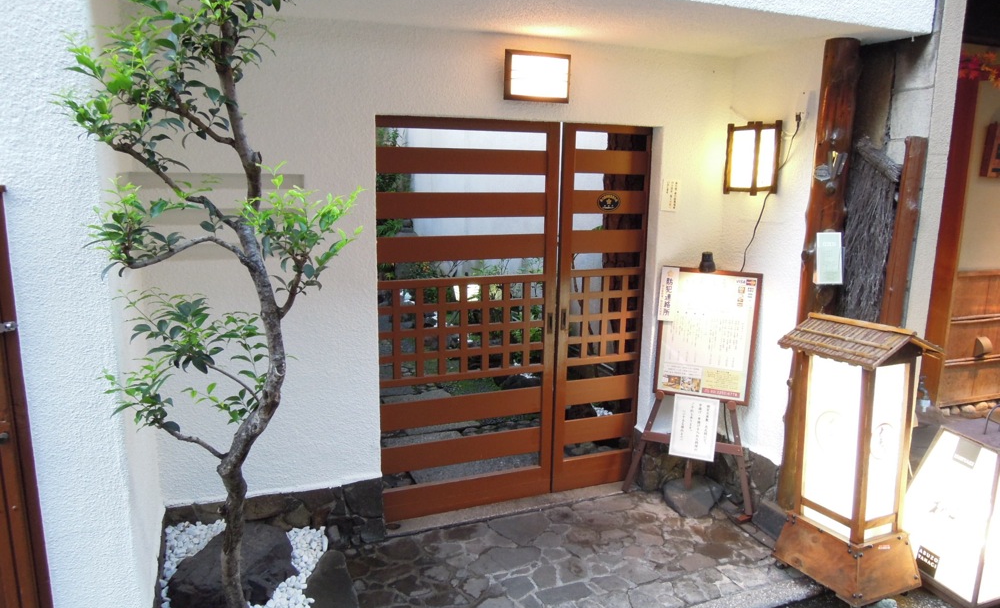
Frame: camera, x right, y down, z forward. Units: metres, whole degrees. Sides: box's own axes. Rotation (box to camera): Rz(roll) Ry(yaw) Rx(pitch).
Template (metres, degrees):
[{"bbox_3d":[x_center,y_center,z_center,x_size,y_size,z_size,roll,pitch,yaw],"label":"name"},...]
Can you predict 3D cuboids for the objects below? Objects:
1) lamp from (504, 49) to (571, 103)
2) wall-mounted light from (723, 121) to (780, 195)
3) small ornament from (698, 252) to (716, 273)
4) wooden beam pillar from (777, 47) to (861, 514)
[{"bbox_3d":[0.160,-0.953,2.919,0.280,0.195,0.065,-4,11,-22],"label":"lamp"},{"bbox_3d":[1.133,-0.653,3.116,0.140,0.314,0.208,-4,11,-22],"label":"wall-mounted light"},{"bbox_3d":[0.944,-0.189,3.154,0.078,0.096,0.082,6,12,25],"label":"small ornament"},{"bbox_3d":[1.401,-0.076,3.047,0.150,2.050,0.150,-4,11,-22],"label":"wooden beam pillar"}]

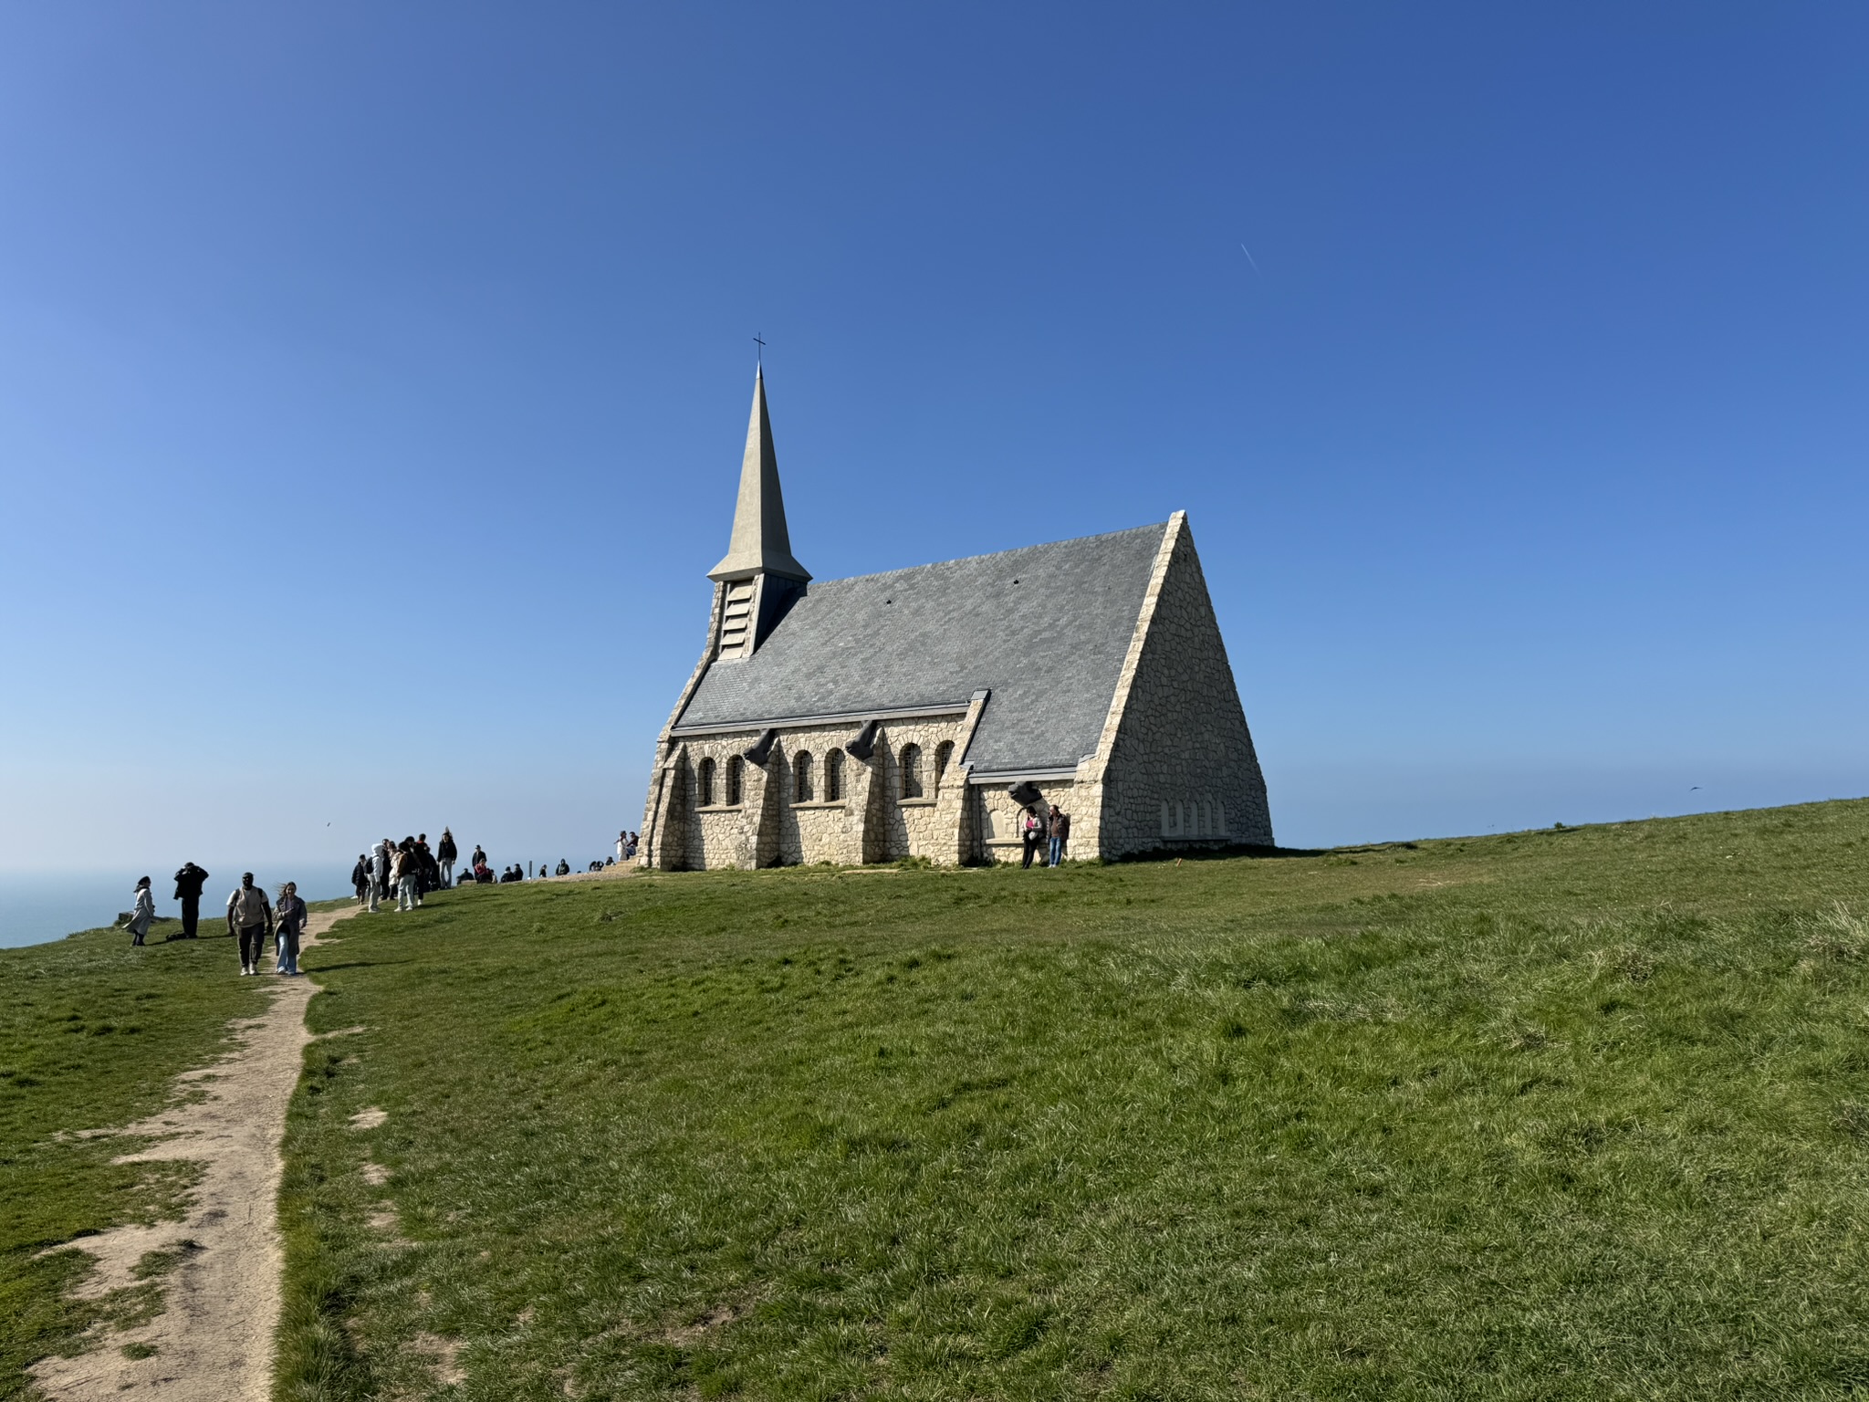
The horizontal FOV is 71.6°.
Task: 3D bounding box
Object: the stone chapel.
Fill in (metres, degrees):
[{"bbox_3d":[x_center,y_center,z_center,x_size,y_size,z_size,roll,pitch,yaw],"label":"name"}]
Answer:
[{"bbox_3d":[-0.074,-4.370,46.801,19.933,20.322,12.659,-6,-8,35],"label":"stone chapel"}]

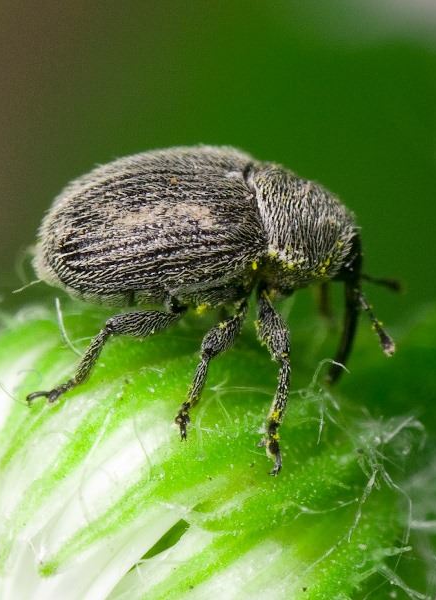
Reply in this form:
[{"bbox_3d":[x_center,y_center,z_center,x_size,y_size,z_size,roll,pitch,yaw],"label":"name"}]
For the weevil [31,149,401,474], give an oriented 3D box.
[{"bbox_3d":[0.000,0.000,0.034,0.004,0.003,0.003,3,25,2],"label":"weevil"}]

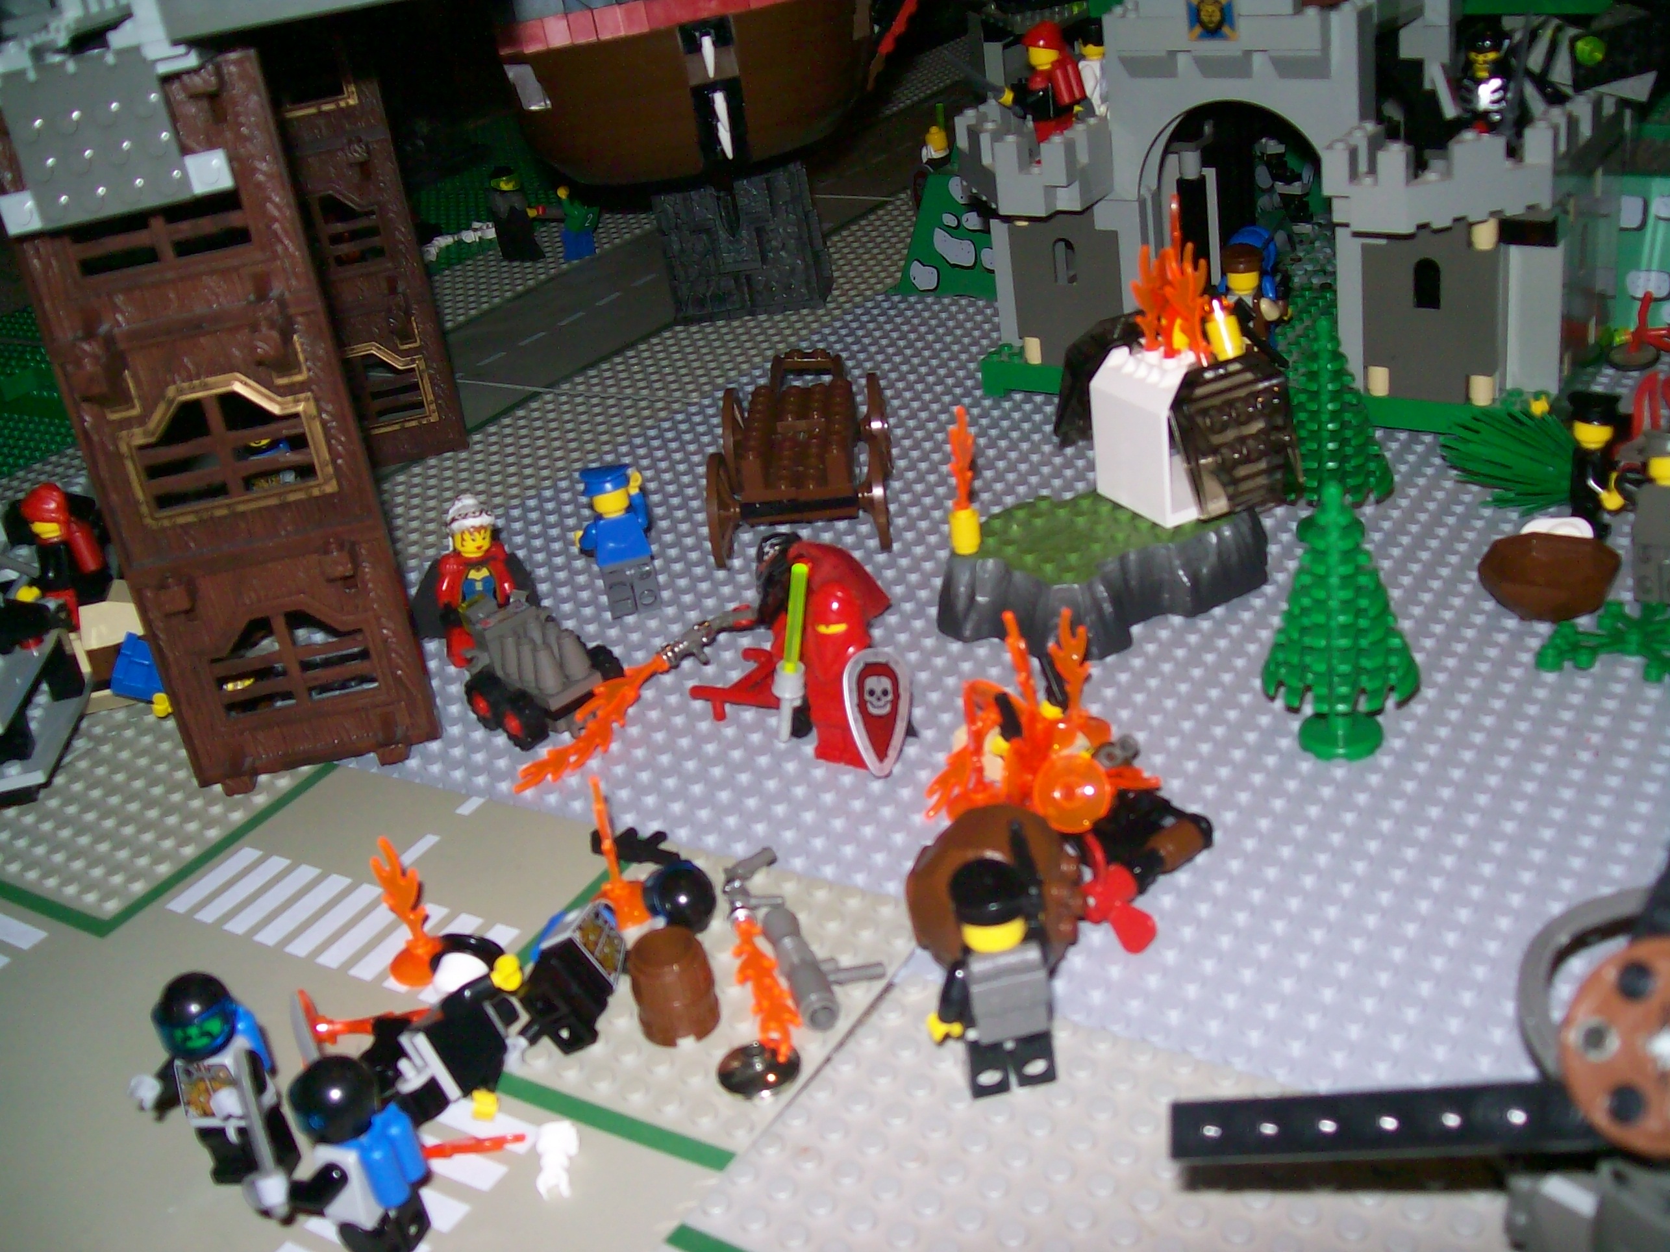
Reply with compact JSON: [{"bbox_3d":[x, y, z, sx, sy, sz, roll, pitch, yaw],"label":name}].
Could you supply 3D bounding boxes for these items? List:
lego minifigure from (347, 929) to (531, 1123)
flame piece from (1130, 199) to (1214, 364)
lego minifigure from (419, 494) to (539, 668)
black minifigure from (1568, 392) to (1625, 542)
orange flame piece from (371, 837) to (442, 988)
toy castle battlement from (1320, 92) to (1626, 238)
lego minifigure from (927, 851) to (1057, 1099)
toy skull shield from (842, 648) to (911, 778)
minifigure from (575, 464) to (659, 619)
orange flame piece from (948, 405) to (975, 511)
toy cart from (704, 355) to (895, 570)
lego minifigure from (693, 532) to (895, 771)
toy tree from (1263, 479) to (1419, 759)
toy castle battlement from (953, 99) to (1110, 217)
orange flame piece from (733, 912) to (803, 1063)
[{"bbox_3d":[-0.073,0.076,0.325,0.034,0.027,0.017,-32,-9,-18],"label":"lego minifigure"},{"bbox_3d":[0.085,-0.087,0.437,0.022,0.043,0.016,-3,28,12],"label":"flame piece"},{"bbox_3d":[-0.097,-0.014,0.476,0.028,0.044,0.017,-21,29,-21],"label":"lego minifigure"},{"bbox_3d":[0.207,-0.043,0.469,0.015,0.041,0.018,-1,28,17],"label":"black minifigure"},{"bbox_3d":[-0.091,0.058,0.364,0.013,0.035,0.011,-18,28,-16],"label":"orange flame piece"},{"bbox_3d":[0.193,-0.142,0.531,0.065,0.027,0.064,10,33,33],"label":"toy castle battlement"},{"bbox_3d":[0.026,0.062,0.310,0.025,0.047,0.016,-12,27,-5],"label":"lego minifigure"},{"bbox_3d":[0.010,0.020,0.404,0.017,0.031,0.006,-6,16,-15],"label":"toy skull shield"},{"bbox_3d":[-0.060,-0.024,0.487,0.022,0.042,0.014,-11,27,-3],"label":"minifigure"},{"bbox_3d":[0.032,-0.044,0.450,0.008,0.030,0.006,-7,27,5],"label":"orange flame piece"},{"bbox_3d":[-0.009,-0.057,0.557,0.054,0.036,0.118,-6,27,7],"label":"toy cart"},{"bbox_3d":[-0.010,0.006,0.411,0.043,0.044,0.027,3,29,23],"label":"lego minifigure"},{"bbox_3d":[0.113,-0.003,0.390,0.034,0.065,0.034,-1,28,16],"label":"toy tree"},{"bbox_3d":[0.071,-0.165,0.608,0.066,0.027,0.064,10,33,33],"label":"toy castle battlement"},{"bbox_3d":[-0.014,0.068,0.328,0.009,0.005,0.042,-14,27,-8],"label":"orange flame piece"}]

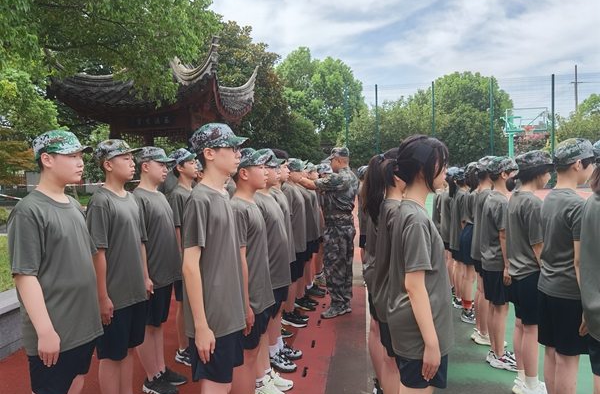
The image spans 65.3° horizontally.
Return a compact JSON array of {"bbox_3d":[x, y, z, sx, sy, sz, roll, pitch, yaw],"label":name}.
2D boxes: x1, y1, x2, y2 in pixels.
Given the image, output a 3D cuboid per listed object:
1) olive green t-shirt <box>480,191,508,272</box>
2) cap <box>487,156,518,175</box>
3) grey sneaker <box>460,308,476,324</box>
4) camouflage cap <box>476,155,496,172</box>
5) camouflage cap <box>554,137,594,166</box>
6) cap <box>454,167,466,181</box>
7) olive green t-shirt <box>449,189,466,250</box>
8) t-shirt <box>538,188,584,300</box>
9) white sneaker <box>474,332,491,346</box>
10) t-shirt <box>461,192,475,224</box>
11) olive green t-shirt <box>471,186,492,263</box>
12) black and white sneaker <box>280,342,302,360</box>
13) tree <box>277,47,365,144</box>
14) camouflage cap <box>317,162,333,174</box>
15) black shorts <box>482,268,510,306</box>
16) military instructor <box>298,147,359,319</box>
[{"bbox_3d":[1.573,0.266,3.682,0.260,0.630,0.450,-1,3,7],"label":"olive green t-shirt"},{"bbox_3d":[1.580,-0.238,3.654,0.245,0.140,0.180,-1,3,7],"label":"cap"},{"bbox_3d":[1.763,1.191,4.716,0.270,0.130,0.100,0,4,25],"label":"grey sneaker"},{"bbox_3d":[1.641,-0.290,4.021,0.250,0.135,0.180,0,3,6],"label":"camouflage cap"},{"bbox_3d":[1.516,-0.243,2.546,0.265,0.135,0.185,-7,3,8],"label":"camouflage cap"},{"bbox_3d":[1.847,-0.267,5.217,0.250,0.140,0.180,-1,3,7],"label":"cap"},{"bbox_3d":[1.835,0.228,5.245,0.250,0.650,0.430,-1,3,7],"label":"olive green t-shirt"},{"bbox_3d":[1.464,0.272,2.602,0.280,0.660,0.460,-1,3,5],"label":"t-shirt"},{"bbox_3d":[1.642,1.213,4.040,0.275,0.115,0.100,0,4,18],"label":"white sneaker"},{"bbox_3d":[1.692,0.118,4.556,0.260,0.410,0.410,-1,3,5],"label":"t-shirt"},{"bbox_3d":[1.640,0.264,4.065,0.270,0.650,0.450,-1,4,8],"label":"olive green t-shirt"},{"bbox_3d":[-0.129,1.292,3.929,0.280,0.120,0.105,-1,4,12],"label":"black and white sneaker"},{"bbox_3d":[1.238,-5.966,34.814,7.300,10.200,7.300,-1,4,8],"label":"tree"},{"bbox_3d":[0.349,-0.417,6.737,0.250,0.140,0.180,0,3,8],"label":"camouflage cap"},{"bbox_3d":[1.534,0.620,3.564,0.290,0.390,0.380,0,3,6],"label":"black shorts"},{"bbox_3d":[0.320,0.362,4.910,0.630,1.750,0.520,0,3,6],"label":"military instructor"}]

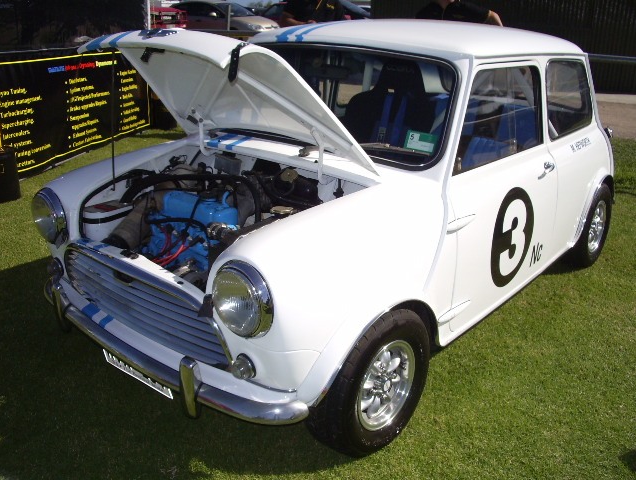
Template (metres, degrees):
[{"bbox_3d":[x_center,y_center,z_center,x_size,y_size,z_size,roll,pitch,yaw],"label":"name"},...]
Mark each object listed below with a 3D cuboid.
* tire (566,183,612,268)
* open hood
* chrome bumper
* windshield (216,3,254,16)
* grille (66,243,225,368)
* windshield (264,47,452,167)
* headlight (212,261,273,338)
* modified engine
[{"bbox_3d":[1.465,-0.082,3.561,0.170,0.485,0.485,17,26,37],"label":"tire"},{"bbox_3d":[-0.333,-0.456,2.160,0.990,0.180,0.660,17,-18,37],"label":"open hood"},{"bbox_3d":[-0.597,0.323,2.135,1.340,0.200,0.210,17,26,37],"label":"chrome bumper"},{"bbox_3d":[-2.629,-7.286,20.500,0.800,0.150,1.380,43,34,12],"label":"windshield"},{"bbox_3d":[-0.589,0.171,2.086,0.920,0.260,0.100,17,26,37],"label":"grille"},{"bbox_3d":[0.002,-0.559,2.537,1.150,0.430,0.110,17,-7,37],"label":"windshield"},{"bbox_3d":[-0.188,0.149,1.746,0.200,0.200,0.100,17,20,37],"label":"headlight"},{"bbox_3d":[-0.379,0.021,2.289,0.840,0.420,0.550,17,26,37],"label":"modified engine"}]

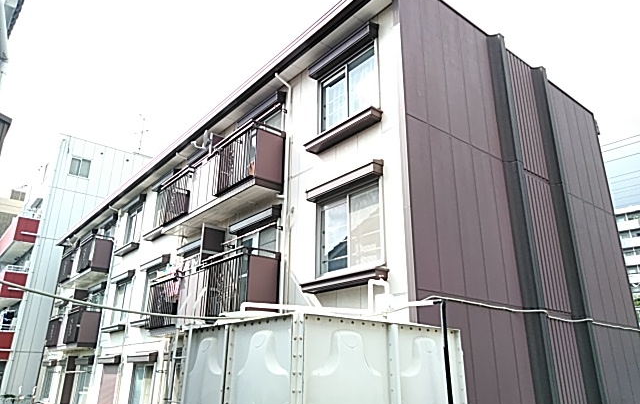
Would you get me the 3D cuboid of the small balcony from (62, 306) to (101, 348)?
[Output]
[{"bbox_3d":[-8.481,4.560,17.840,0.700,1.260,1.660,17,-26,-37],"label":"small balcony"}]

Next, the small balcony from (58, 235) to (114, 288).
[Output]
[{"bbox_3d":[-9.287,2.465,19.694,0.700,1.330,4.260,17,-26,-37],"label":"small balcony"}]

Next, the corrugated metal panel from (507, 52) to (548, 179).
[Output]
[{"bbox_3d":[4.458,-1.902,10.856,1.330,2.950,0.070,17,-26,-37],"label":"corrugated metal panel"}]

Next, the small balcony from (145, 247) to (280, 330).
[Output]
[{"bbox_3d":[-2.560,2.130,11.030,0.800,1.300,4.750,17,-26,-37],"label":"small balcony"}]

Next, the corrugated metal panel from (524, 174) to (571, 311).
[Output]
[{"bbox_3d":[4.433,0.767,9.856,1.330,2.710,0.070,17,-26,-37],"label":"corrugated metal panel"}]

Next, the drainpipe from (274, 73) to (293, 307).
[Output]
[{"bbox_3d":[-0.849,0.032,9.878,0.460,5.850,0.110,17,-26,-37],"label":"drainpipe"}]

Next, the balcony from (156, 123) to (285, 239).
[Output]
[{"bbox_3d":[-2.522,-0.326,11.929,0.800,1.430,4.700,17,-26,-37],"label":"balcony"}]

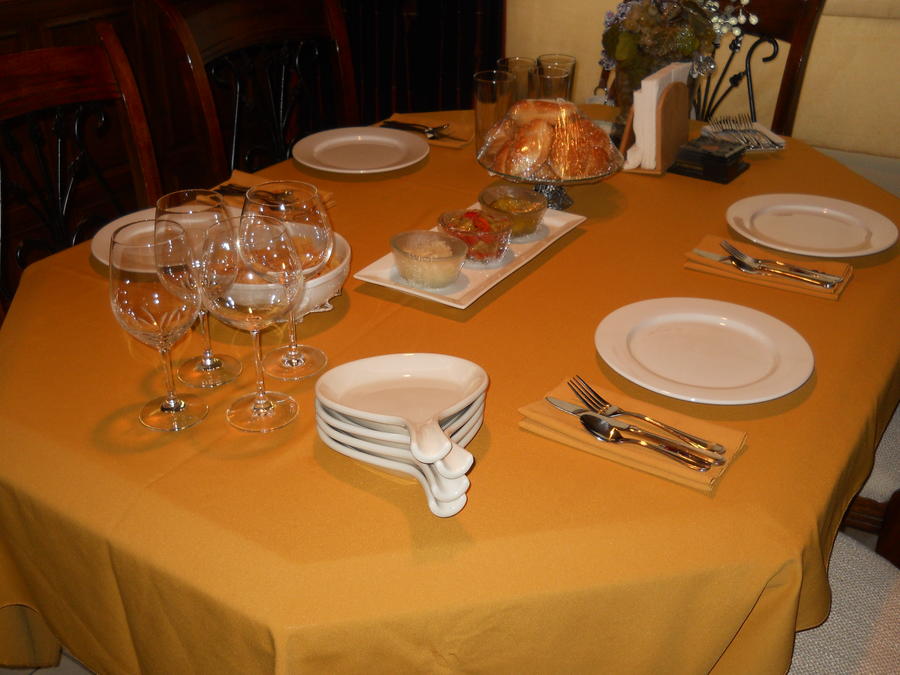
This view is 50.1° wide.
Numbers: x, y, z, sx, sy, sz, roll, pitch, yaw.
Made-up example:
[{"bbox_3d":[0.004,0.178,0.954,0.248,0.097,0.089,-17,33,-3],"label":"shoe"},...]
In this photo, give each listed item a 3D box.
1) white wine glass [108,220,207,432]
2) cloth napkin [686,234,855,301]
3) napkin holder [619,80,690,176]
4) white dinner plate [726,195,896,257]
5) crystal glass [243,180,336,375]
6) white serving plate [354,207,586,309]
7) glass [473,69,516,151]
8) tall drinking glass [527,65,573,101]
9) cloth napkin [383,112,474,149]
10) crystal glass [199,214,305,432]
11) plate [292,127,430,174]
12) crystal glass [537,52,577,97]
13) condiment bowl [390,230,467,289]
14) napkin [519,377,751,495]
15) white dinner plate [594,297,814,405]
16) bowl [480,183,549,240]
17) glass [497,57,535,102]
[{"bbox_3d":[-0.310,-0.010,1.040,0.094,0.223,0.094,1,29,0],"label":"white wine glass"},{"bbox_3d":[0.485,-0.111,1.471,0.227,0.014,0.106,17,34,26],"label":"cloth napkin"},{"bbox_3d":[0.393,-0.419,1.859,0.090,0.162,0.132,14,33,22],"label":"napkin holder"},{"bbox_3d":[0.595,-0.180,1.592,0.270,0.023,0.270,1,29,-1],"label":"white dinner plate"},{"bbox_3d":[-0.192,-0.065,1.145,0.108,0.224,0.108,1,29,0],"label":"crystal glass"},{"bbox_3d":[0.045,-0.135,1.489,0.184,0.020,0.396,18,33,27],"label":"white serving plate"},{"bbox_3d":[0.085,-0.430,1.880,0.079,0.158,0.079,0,30,0],"label":"glass"},{"bbox_3d":[0.192,-0.447,1.909,0.079,0.158,0.079,0,30,0],"label":"tall drinking glass"},{"bbox_3d":[-0.050,-0.434,2.031,0.225,0.012,0.146,13,31,19],"label":"cloth napkin"},{"bbox_3d":[-0.211,-0.012,1.046,0.108,0.225,0.108,1,29,0],"label":"crystal glass"},{"bbox_3d":[-0.174,-0.359,1.891,0.270,0.024,0.270,0,30,0],"label":"plate"},{"bbox_3d":[0.217,-0.497,1.997,0.079,0.158,0.079,0,30,0],"label":"crystal glass"},{"bbox_3d":[-0.029,-0.110,1.393,0.112,0.050,0.112,1,29,-1],"label":"condiment bowl"},{"bbox_3d":[0.207,0.104,1.095,0.228,0.014,0.117,19,35,29],"label":"napkin"},{"bbox_3d":[0.320,0.019,1.222,0.270,0.023,0.270,1,29,-1],"label":"white dinner plate"},{"bbox_3d":[0.101,-0.201,1.562,0.112,0.050,0.112,1,29,0],"label":"bowl"},{"bbox_3d":[0.135,-0.485,1.976,0.079,0.158,0.079,0,30,0],"label":"glass"}]

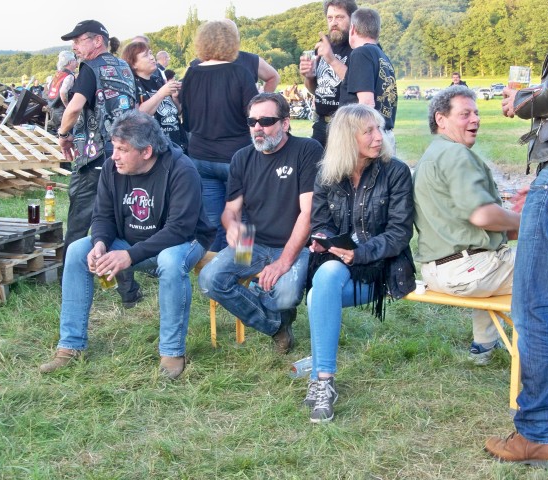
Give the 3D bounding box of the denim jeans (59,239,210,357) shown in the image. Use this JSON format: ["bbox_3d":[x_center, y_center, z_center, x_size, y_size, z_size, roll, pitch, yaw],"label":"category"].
[{"bbox_3d":[-0.690,0.241,4.780,0.630,0.560,0.680,4,11,24],"label":"denim jeans"}]

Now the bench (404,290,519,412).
[{"bbox_3d":[0.409,0.424,4.367,2.200,0.480,0.250,6,11,30],"label":"bench"}]

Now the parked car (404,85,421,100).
[{"bbox_3d":[16.123,-17.174,108.000,1.800,1.600,4.300,3,10,16],"label":"parked car"}]

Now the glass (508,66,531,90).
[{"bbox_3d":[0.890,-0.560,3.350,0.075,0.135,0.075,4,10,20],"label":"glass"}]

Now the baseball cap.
[{"bbox_3d":[-1.121,-1.244,5.500,0.280,0.130,0.185,1,10,8],"label":"baseball cap"}]

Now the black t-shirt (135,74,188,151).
[{"bbox_3d":[-0.762,-0.802,6.100,0.330,0.620,0.500,8,13,39],"label":"black t-shirt"}]

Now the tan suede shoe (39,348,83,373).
[{"bbox_3d":[-1.055,0.580,4.577,0.100,0.110,0.280,10,14,44],"label":"tan suede shoe"}]

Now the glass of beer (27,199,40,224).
[{"bbox_3d":[-1.600,-0.190,6.150,0.080,0.160,0.080,0,10,0],"label":"glass of beer"}]

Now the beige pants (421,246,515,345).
[{"bbox_3d":[1.020,0.279,4.381,0.640,0.580,0.520,-9,13,-43],"label":"beige pants"}]

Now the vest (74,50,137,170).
[{"bbox_3d":[-1.048,-0.805,5.750,0.470,0.700,0.300,-10,14,-44],"label":"vest"}]

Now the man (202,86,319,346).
[{"bbox_3d":[-0.055,-0.031,4.500,0.600,1.310,0.720,4,11,23],"label":"man"}]

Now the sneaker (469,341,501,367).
[{"bbox_3d":[1.100,0.551,4.660,0.105,0.110,0.290,8,13,40],"label":"sneaker"}]

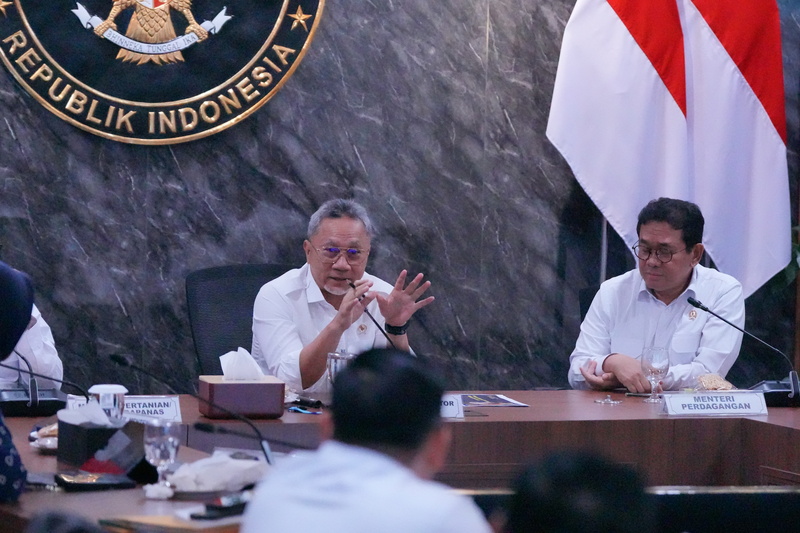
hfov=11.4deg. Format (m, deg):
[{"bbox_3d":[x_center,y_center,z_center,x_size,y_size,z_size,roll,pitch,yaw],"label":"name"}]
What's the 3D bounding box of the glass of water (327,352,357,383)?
[{"bbox_3d":[-0.143,0.280,10.023,0.075,0.125,0.075,1,5,0],"label":"glass of water"}]

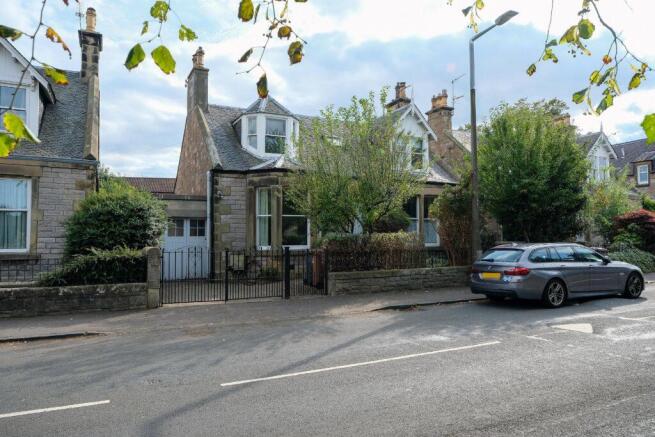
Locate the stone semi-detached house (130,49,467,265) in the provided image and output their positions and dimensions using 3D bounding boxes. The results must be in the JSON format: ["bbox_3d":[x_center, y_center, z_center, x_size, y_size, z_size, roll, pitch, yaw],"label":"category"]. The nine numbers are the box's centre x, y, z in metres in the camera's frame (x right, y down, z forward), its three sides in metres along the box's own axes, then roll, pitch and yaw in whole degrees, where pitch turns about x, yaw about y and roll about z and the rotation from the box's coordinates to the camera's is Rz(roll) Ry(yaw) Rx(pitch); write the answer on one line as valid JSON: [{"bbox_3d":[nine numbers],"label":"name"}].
[{"bbox_3d":[-0.964,-2.339,20.830,11.800,9.400,9.400,1,-3,-27],"label":"stone semi-detached house"}]

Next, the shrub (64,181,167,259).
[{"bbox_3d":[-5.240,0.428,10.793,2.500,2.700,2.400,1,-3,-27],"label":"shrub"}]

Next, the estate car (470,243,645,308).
[{"bbox_3d":[5.970,1.335,11.230,4.900,1.470,1.900,1,-3,-26],"label":"estate car"}]

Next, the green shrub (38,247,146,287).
[{"bbox_3d":[-4.843,1.172,9.157,2.200,1.150,1.100,1,-3,-27],"label":"green shrub"}]

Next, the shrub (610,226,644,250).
[{"bbox_3d":[12.234,0.995,17.770,1.500,1.500,1.400,1,-3,-27],"label":"shrub"}]

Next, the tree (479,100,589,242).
[{"bbox_3d":[8.483,-1.421,18.082,4.500,7.100,4.300,1,-3,-27],"label":"tree"}]

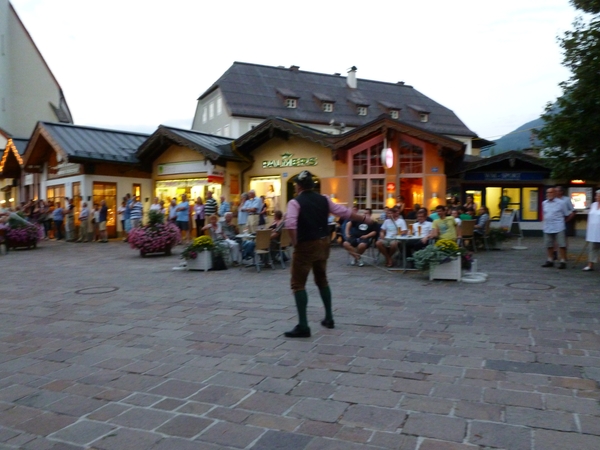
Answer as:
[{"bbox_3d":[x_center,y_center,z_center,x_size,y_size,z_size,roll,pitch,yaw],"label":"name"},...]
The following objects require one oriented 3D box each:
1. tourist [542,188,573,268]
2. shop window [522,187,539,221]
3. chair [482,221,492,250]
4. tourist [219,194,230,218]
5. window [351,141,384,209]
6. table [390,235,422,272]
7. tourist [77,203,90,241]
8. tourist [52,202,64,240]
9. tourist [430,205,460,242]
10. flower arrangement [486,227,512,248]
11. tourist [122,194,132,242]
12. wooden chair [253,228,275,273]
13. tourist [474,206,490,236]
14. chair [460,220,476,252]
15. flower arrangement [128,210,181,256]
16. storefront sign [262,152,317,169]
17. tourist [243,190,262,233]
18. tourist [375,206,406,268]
[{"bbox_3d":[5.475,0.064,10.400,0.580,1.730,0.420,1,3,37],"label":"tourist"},{"bbox_3d":[9.594,-0.895,20.200,0.680,1.420,0.100,0,3,3],"label":"shop window"},{"bbox_3d":[5.676,0.345,15.081,0.540,0.900,0.450,0,2,12],"label":"chair"},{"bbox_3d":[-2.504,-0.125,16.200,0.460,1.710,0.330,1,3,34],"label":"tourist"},{"bbox_3d":[2.434,-1.821,17.500,1.300,2.450,0.120,1,3,21],"label":"window"},{"bbox_3d":[2.211,0.611,10.239,0.740,0.710,0.740,0,3,0],"label":"table"},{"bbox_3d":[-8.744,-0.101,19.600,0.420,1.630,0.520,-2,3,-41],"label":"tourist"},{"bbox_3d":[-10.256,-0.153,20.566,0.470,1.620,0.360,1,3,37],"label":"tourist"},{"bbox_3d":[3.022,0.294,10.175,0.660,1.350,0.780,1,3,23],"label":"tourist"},{"bbox_3d":[6.264,0.398,15.200,0.750,0.720,0.650,0,3,6],"label":"flower arrangement"},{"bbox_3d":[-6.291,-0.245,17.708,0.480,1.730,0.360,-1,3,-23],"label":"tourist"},{"bbox_3d":[-0.838,0.563,10.881,0.430,0.900,0.500,-2,3,-34],"label":"wooden chair"},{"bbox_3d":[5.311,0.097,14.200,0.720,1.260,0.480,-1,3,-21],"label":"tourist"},{"bbox_3d":[4.770,0.336,14.131,0.500,0.900,0.550,-1,3,-12],"label":"chair"},{"bbox_3d":[-4.261,0.228,14.172,1.360,1.330,1.200,0,2,0],"label":"flower arrangement"},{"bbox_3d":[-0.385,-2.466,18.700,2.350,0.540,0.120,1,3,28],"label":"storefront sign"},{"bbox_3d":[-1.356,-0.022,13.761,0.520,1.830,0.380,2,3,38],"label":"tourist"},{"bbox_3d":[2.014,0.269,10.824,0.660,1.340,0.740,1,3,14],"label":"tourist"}]

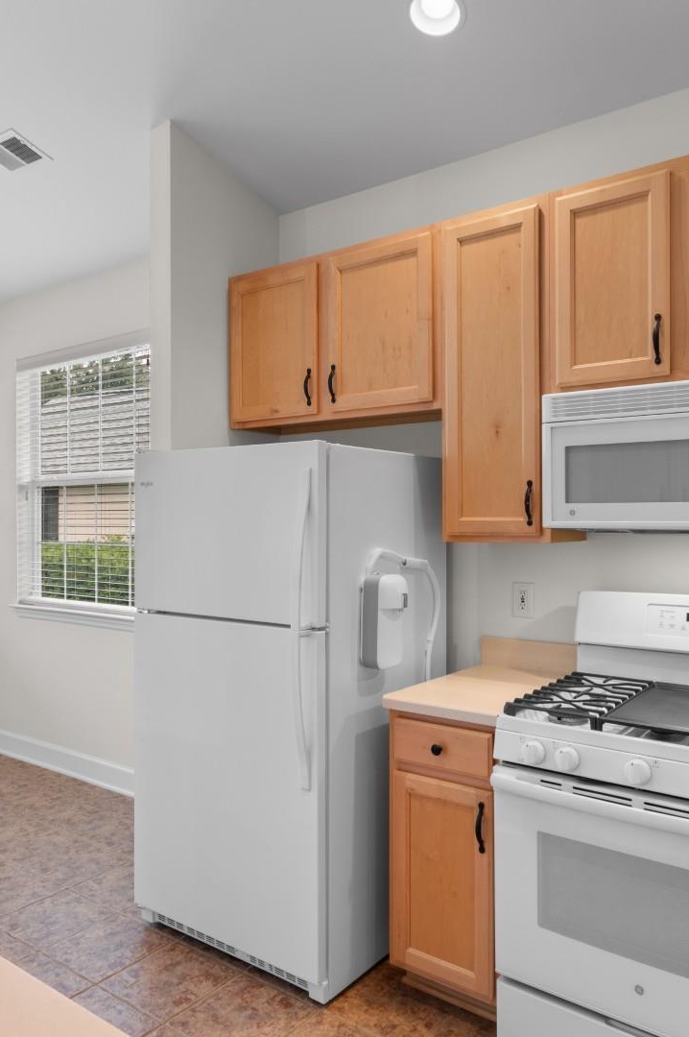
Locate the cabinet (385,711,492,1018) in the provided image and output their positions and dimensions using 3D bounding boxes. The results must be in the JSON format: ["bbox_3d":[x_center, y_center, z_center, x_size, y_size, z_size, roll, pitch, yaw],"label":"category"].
[{"bbox_3d":[0.468,1.010,2.469,0.379,0.883,0.633,0,0,37],"label":"cabinet"}]

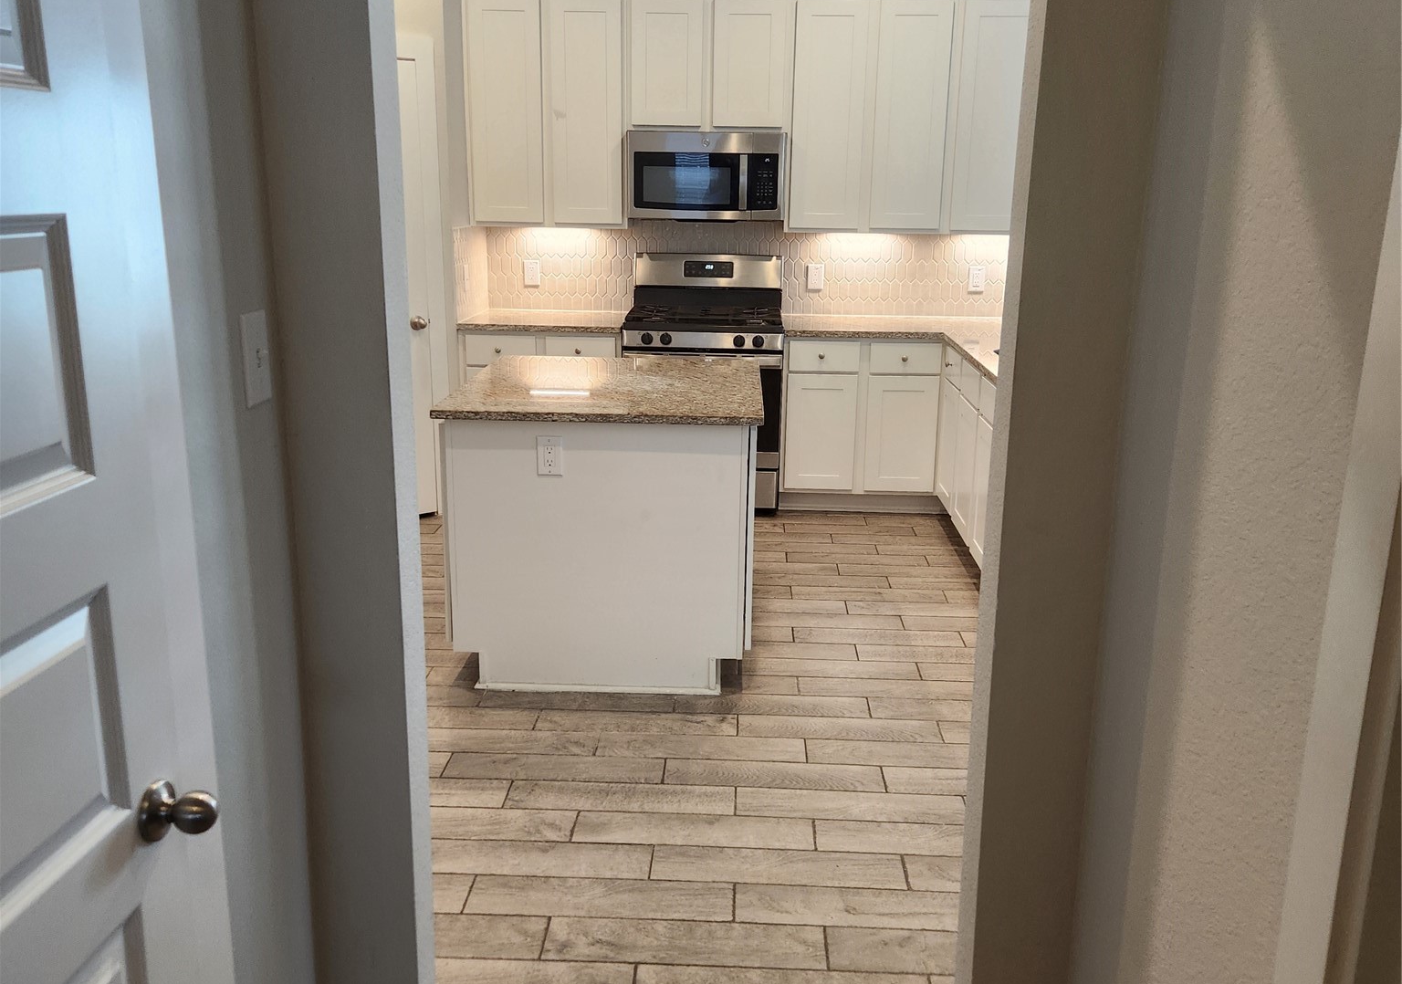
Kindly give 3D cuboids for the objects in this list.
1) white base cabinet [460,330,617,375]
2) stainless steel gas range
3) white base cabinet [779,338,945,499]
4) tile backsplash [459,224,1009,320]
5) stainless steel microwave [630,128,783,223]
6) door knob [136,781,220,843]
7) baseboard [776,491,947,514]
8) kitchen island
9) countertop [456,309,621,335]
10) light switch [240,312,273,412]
[{"bbox_3d":[-0.765,-0.430,6.304,0.767,0.837,0.620,1,14,2],"label":"white base cabinet"},{"bbox_3d":[0.019,-0.545,6.243,0.760,1.210,0.695,1,15,2],"label":"stainless steel gas range"},{"bbox_3d":[0.779,-0.409,6.248,0.758,0.807,0.620,1,14,2],"label":"white base cabinet"},{"bbox_3d":[0.266,-1.067,6.143,2.775,0.453,0.640,1,15,2],"label":"tile backsplash"},{"bbox_3d":[0.036,-1.549,6.105,0.752,0.407,0.400,1,14,2],"label":"stainless steel microwave"},{"bbox_3d":[-0.596,0.366,1.412,0.066,0.066,0.066,1,15,2],"label":"door knob"},{"bbox_3d":[0.809,0.049,6.185,0.845,0.108,0.020,1,15,2],"label":"baseboard"},{"bbox_3d":[-0.305,0.061,4.474,1.022,0.914,1.183,1,15,2],"label":"kitchen island"},{"bbox_3d":[-0.753,-0.850,6.188,0.780,0.033,0.639,1,14,2],"label":"countertop"},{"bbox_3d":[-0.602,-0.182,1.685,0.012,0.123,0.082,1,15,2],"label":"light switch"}]

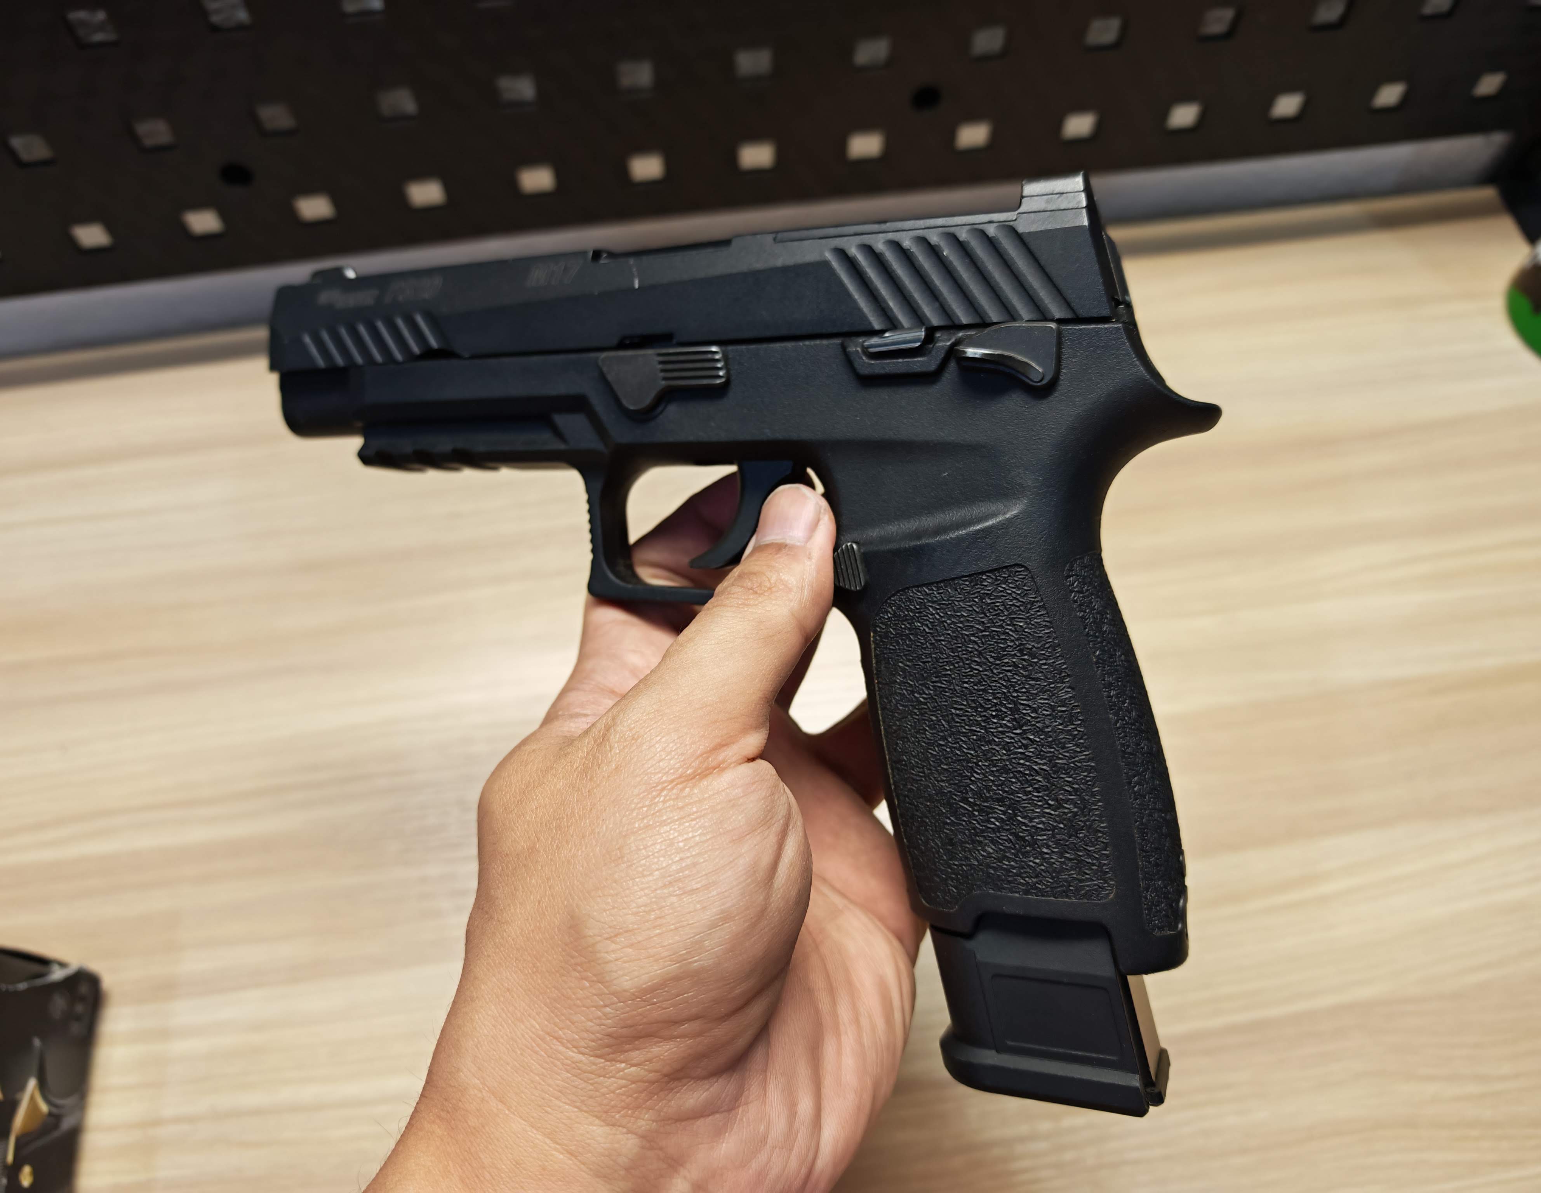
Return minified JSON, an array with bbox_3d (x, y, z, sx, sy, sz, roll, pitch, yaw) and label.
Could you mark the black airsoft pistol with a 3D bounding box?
[{"bbox_3d":[-0.018,0.002,0.225,0.201,0.036,0.155,2,89,22],"label":"black airsoft pistol"}]

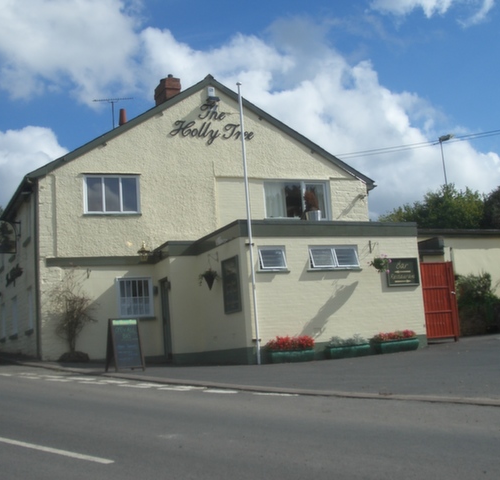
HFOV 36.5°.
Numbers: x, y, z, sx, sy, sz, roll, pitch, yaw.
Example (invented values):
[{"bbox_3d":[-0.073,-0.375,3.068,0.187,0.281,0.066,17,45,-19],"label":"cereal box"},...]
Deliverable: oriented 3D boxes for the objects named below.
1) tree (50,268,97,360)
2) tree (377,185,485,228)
[{"bbox_3d":[-4.188,1.734,18.097,1.050,2.150,0.900,0,-9,-24],"label":"tree"},{"bbox_3d":[8.058,0.546,32.509,4.700,5.700,4.500,-6,-9,14],"label":"tree"}]

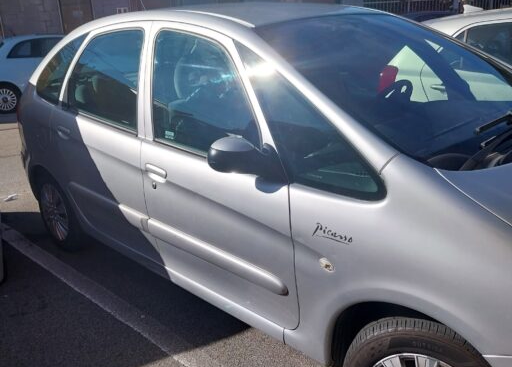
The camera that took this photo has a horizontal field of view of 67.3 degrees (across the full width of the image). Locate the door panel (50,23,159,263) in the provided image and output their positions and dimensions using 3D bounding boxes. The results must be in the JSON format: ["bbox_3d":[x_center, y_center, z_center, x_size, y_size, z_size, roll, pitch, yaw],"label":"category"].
[{"bbox_3d":[-0.886,-0.297,2.306,1.215,1.215,0.265,15,21,38],"label":"door panel"}]

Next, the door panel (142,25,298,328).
[{"bbox_3d":[-0.144,-0.093,1.696,0.965,1.205,0.255,15,21,38],"label":"door panel"}]

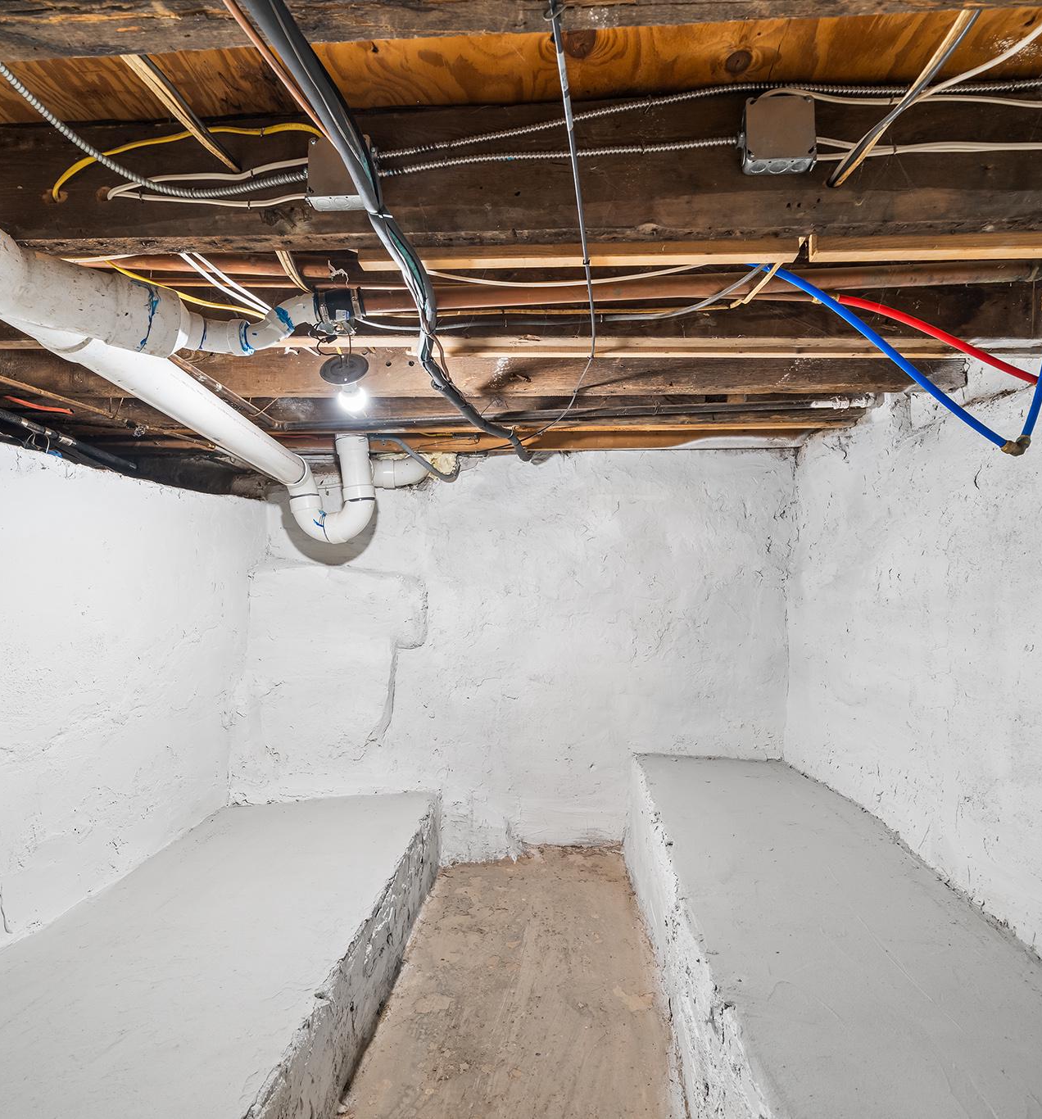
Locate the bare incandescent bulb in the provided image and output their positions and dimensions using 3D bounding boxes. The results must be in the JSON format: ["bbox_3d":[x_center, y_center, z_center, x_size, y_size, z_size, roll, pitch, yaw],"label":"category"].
[{"bbox_3d":[-0.400,-0.387,1.545,0.060,0.060,0.100,2,-34,2],"label":"bare incandescent bulb"}]

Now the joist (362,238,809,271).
[{"bbox_3d":[0.090,-0.531,1.122,0.745,0.042,0.038,0,-2,4],"label":"joist"}]

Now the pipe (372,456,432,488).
[{"bbox_3d":[-0.500,-0.367,2.740,0.250,0.128,0.140,0,-2,4],"label":"pipe"}]

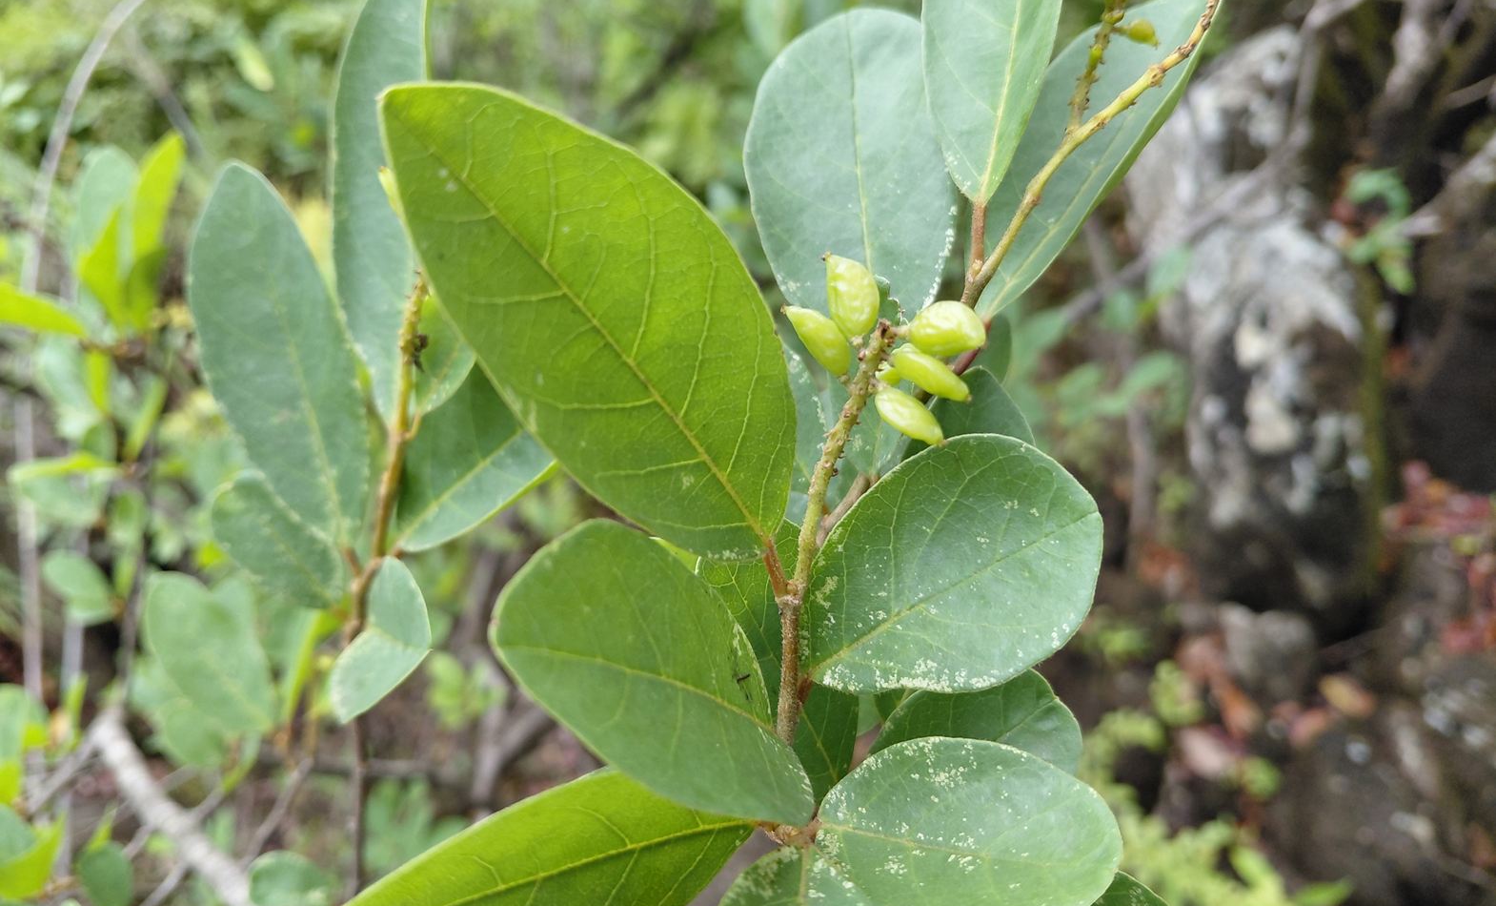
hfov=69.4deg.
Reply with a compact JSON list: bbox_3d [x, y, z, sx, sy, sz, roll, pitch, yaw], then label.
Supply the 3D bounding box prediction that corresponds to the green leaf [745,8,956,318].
[{"bbox_3d":[0.029,-0.079,0.301,0.060,0.097,0.014,-4,-9,5],"label":"green leaf"}]

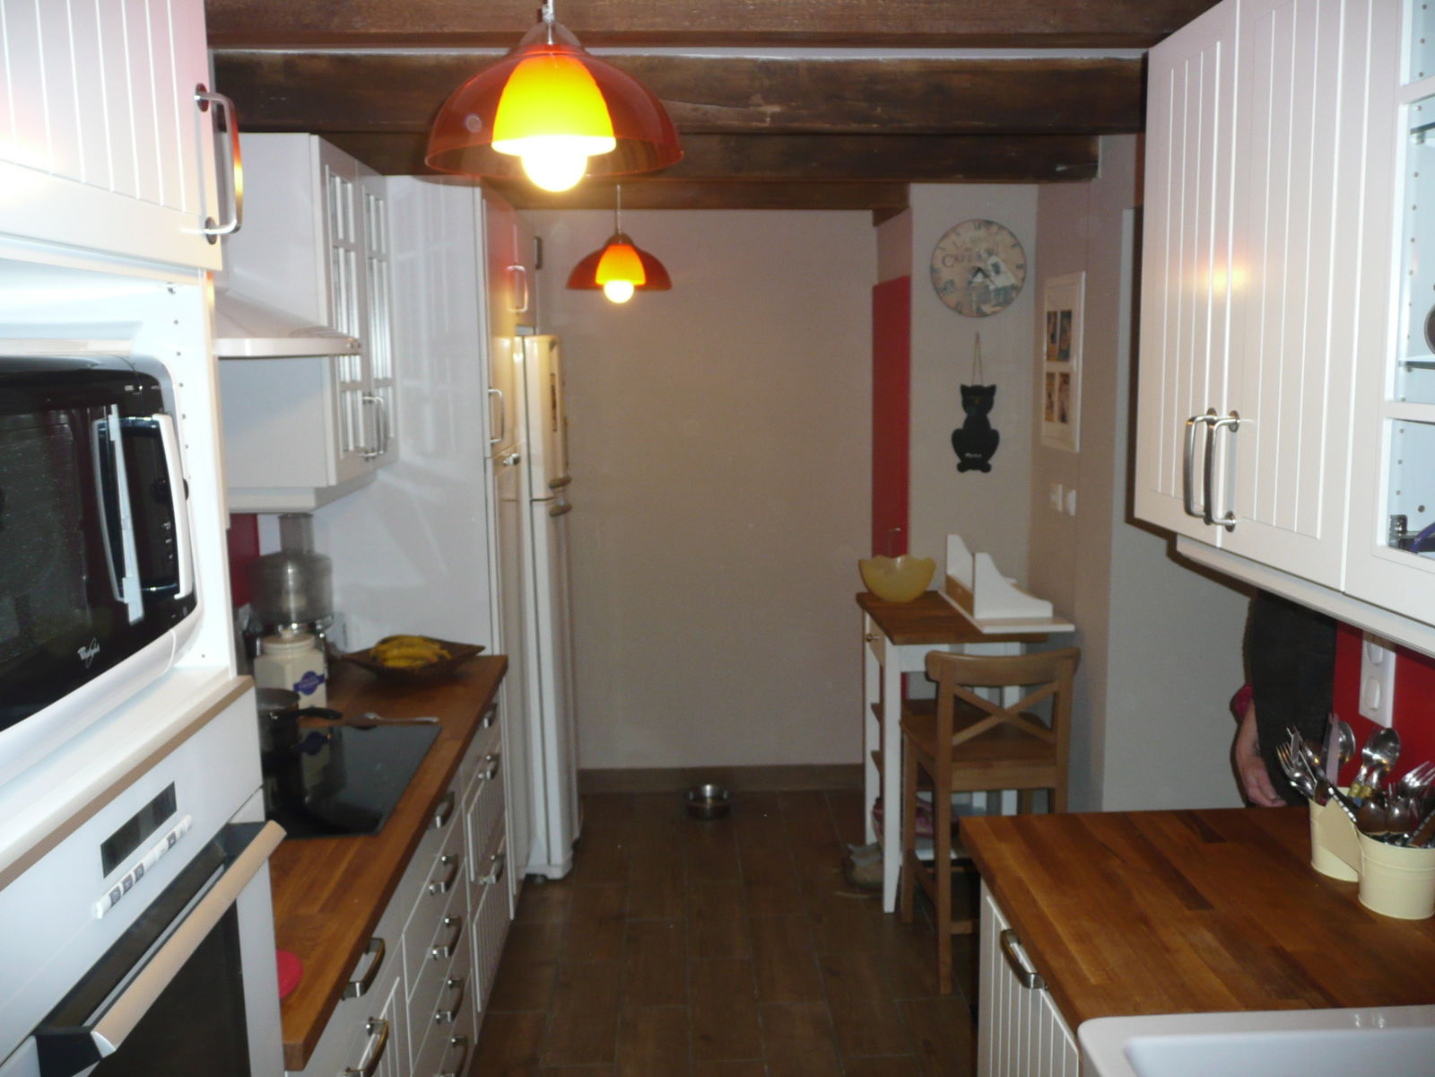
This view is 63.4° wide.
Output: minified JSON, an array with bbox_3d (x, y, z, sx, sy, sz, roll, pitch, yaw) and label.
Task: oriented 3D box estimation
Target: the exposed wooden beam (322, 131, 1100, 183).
[{"bbox_3d":[-0.082,-1.001,3.027,2.120,0.135,0.110,-1,9,-2],"label":"exposed wooden beam"}]

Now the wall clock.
[{"bbox_3d":[0.863,-0.893,3.849,0.322,0.313,0.030,-1,9,-2],"label":"wall clock"}]

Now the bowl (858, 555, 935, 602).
[{"bbox_3d":[0.595,0.137,3.886,0.256,0.130,0.256,-1,9,0],"label":"bowl"}]

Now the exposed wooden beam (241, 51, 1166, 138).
[{"bbox_3d":[-0.083,-0.888,2.336,2.080,0.137,0.110,-1,9,-2],"label":"exposed wooden beam"}]

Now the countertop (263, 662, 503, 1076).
[{"bbox_3d":[-0.840,0.486,2.266,0.620,0.040,1.780,-1,9,-2],"label":"countertop"}]

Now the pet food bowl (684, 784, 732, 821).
[{"bbox_3d":[-0.039,1.005,4.415,0.172,0.075,0.172,-1,9,-2],"label":"pet food bowl"}]

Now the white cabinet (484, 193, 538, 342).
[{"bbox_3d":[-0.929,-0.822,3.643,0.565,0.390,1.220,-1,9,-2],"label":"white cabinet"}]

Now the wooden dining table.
[{"bbox_3d":[0.734,0.676,3.764,0.460,0.900,0.620,-1,9,-2],"label":"wooden dining table"}]

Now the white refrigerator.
[{"bbox_3d":[-0.844,0.207,3.984,0.630,1.765,0.600,-1,9,-2],"label":"white refrigerator"}]

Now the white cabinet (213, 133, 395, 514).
[{"bbox_3d":[-0.999,-0.480,2.686,0.380,0.760,0.610,-1,9,-2],"label":"white cabinet"}]

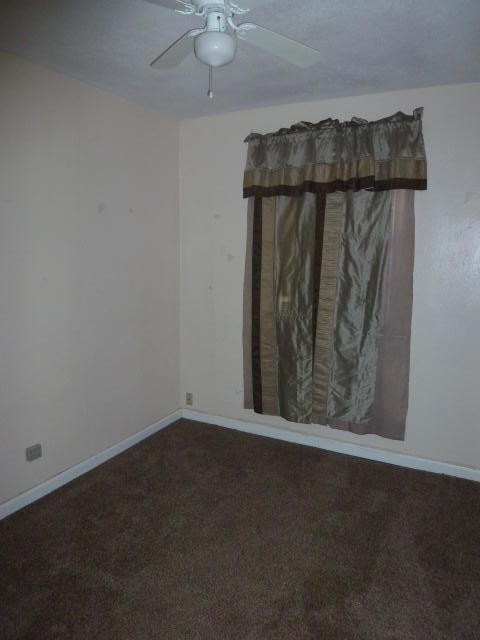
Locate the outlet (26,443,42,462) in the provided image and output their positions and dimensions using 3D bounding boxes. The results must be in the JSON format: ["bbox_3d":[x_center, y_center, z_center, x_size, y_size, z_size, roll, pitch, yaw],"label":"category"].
[{"bbox_3d":[-1.182,0.762,2.544,0.025,0.074,0.085,5,10,27],"label":"outlet"}]

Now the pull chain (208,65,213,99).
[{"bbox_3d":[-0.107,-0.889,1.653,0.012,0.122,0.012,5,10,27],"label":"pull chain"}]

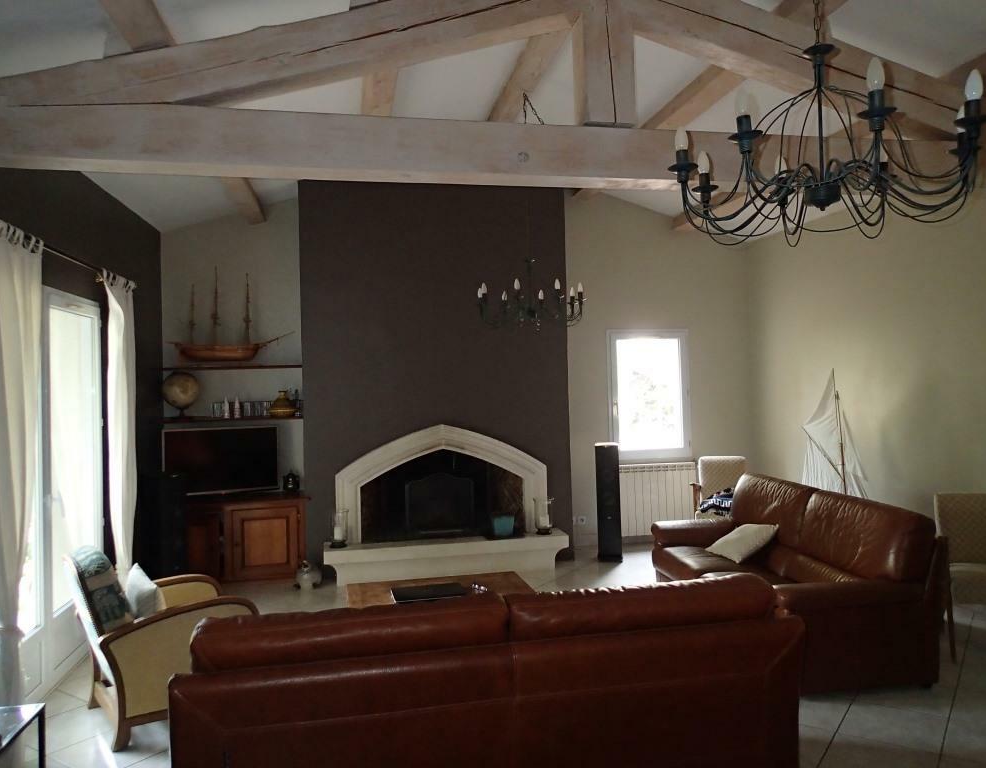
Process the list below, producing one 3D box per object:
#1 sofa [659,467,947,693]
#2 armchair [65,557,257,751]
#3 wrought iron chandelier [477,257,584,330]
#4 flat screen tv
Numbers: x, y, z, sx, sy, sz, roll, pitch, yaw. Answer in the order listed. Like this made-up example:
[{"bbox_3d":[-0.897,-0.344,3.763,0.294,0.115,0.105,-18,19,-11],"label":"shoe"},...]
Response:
[{"bbox_3d":[1.698,1.121,4.629,0.890,0.840,1.920,-1,1,-9],"label":"sofa"},{"bbox_3d":[-1.650,1.189,3.646,0.790,0.860,0.610,-2,1,-38],"label":"armchair"},{"bbox_3d":[0.256,-0.632,5.050,0.740,0.470,0.740,-1,1,-11],"label":"wrought iron chandelier"},{"bbox_3d":[-2.272,0.647,6.211,0.909,0.559,0.080,-1,0,-28],"label":"flat screen tv"}]

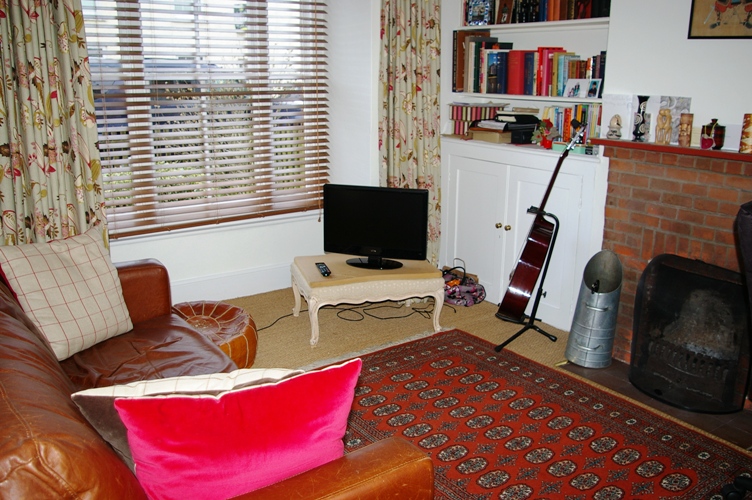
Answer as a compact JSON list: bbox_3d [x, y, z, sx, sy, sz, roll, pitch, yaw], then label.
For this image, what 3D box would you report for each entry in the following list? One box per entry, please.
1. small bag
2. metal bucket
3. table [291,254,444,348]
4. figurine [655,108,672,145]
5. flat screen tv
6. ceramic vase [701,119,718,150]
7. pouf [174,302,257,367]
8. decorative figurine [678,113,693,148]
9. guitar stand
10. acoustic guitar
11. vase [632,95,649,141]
[{"bbox_3d":[0.519,0.195,3.803,0.200,0.220,0.280,-11,19,-34],"label":"small bag"},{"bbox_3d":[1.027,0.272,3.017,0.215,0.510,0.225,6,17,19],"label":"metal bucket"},{"bbox_3d":[-0.053,0.237,3.477,0.710,0.326,0.500,-4,16,-15],"label":"table"},{"bbox_3d":[1.191,-0.506,2.664,0.062,0.145,0.045,12,20,37],"label":"figurine"},{"bbox_3d":[-0.005,-0.127,3.405,0.572,0.414,0.190,4,16,15],"label":"flat screen tv"},{"bbox_3d":[1.341,-0.460,2.570,0.084,0.124,0.084,-10,19,-36],"label":"ceramic vase"},{"bbox_3d":[-0.796,0.415,2.967,0.500,0.270,0.500,-5,16,-16],"label":"pouf"},{"bbox_3d":[1.247,-0.478,2.592,0.053,0.132,0.050,13,20,38],"label":"decorative figurine"},{"bbox_3d":[0.772,0.121,3.256,0.330,0.670,0.400,5,17,18],"label":"guitar stand"},{"bbox_3d":[0.840,-0.120,3.164,0.125,1.030,0.385,21,21,12],"label":"acoustic guitar"},{"bbox_3d":[1.124,-0.555,2.745,0.060,0.190,0.055,12,20,36],"label":"vase"}]

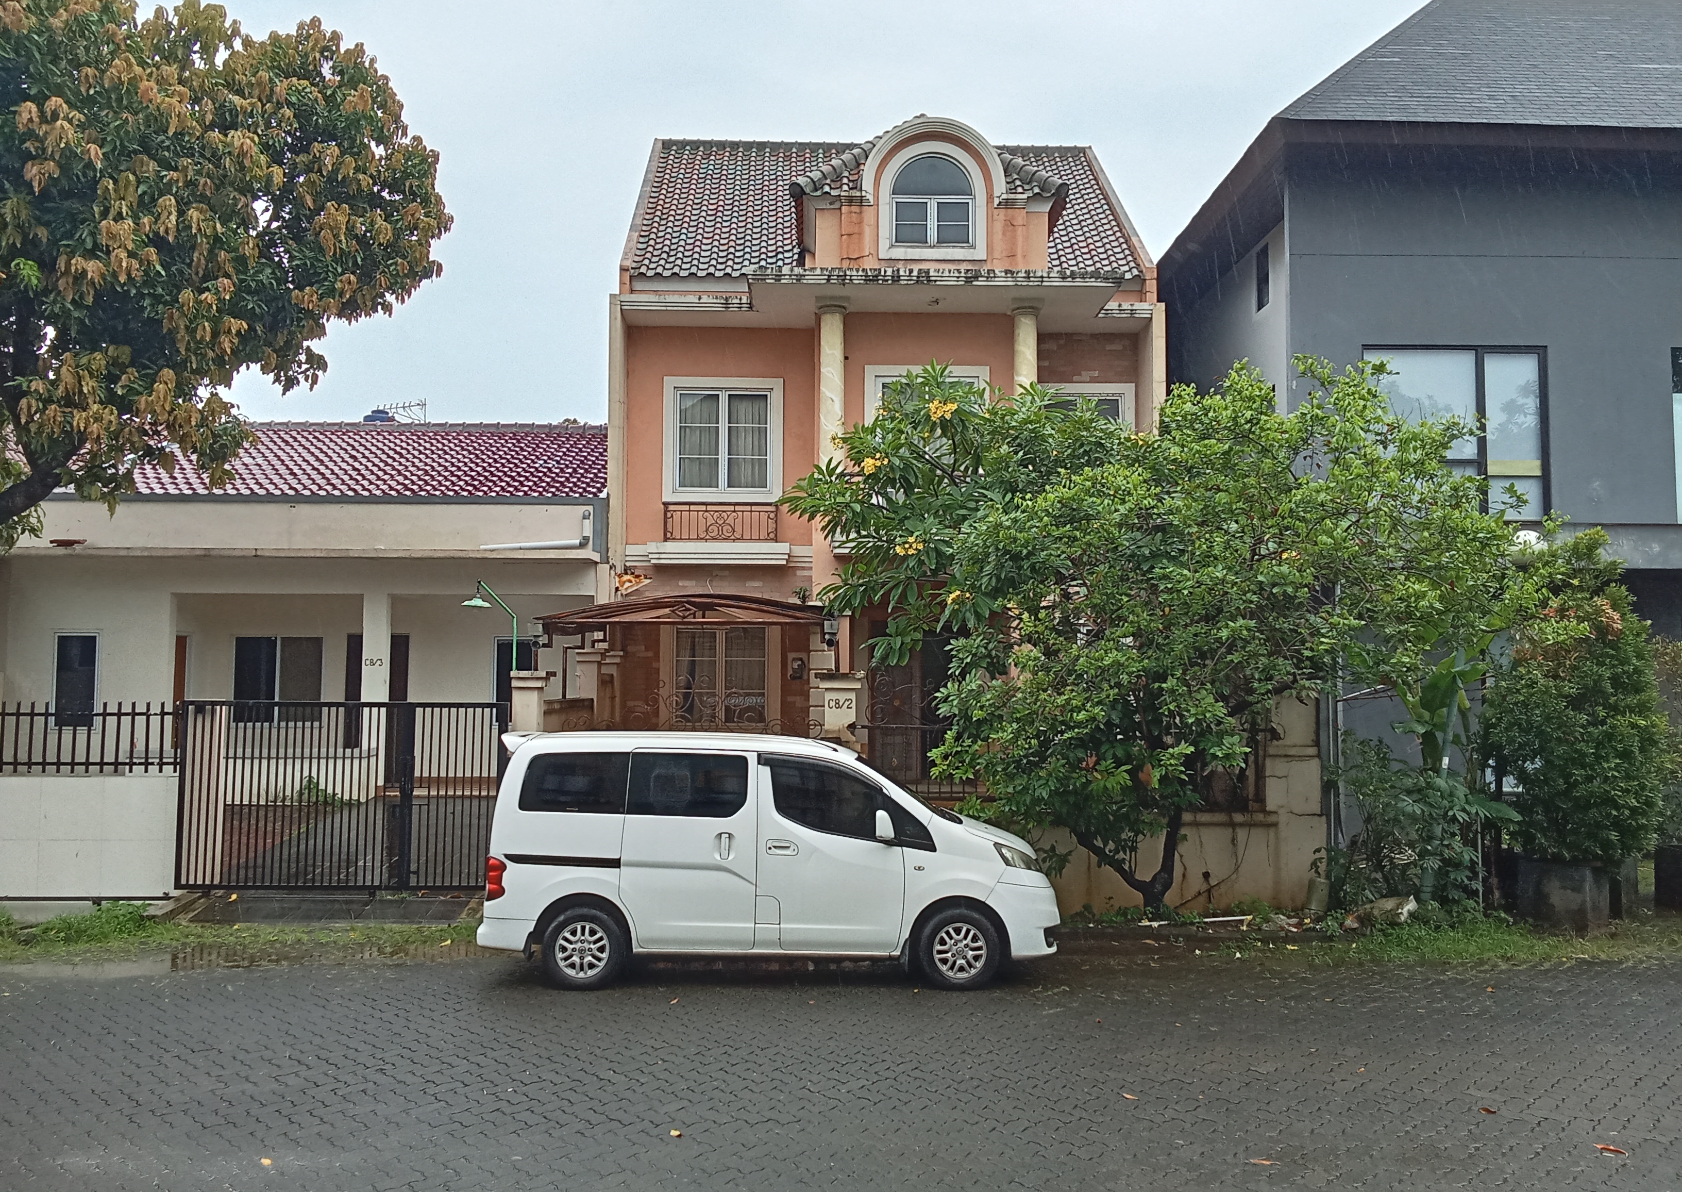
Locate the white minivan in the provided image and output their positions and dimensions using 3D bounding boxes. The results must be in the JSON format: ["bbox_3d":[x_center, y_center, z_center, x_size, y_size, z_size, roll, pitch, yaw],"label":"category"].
[{"bbox_3d":[-0.533,1.998,10.714,4.400,1.850,1.720,0,-5,-1],"label":"white minivan"}]

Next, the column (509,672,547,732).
[{"bbox_3d":[-3.133,1.913,13.621,0.390,2.290,0.390,0,-5,-1],"label":"column"}]

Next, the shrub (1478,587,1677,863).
[{"bbox_3d":[7.028,1.232,12.984,1.840,2.570,1.600,0,-5,-1],"label":"shrub"}]

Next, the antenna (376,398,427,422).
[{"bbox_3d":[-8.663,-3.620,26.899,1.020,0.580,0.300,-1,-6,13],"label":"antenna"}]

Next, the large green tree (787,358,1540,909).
[{"bbox_3d":[3.215,0.364,13.468,7.480,5.440,5.000,0,-5,-1],"label":"large green tree"}]

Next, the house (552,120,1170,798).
[{"bbox_3d":[0.659,-2.163,23.719,8.150,12.200,9.800,0,-5,-1],"label":"house"}]

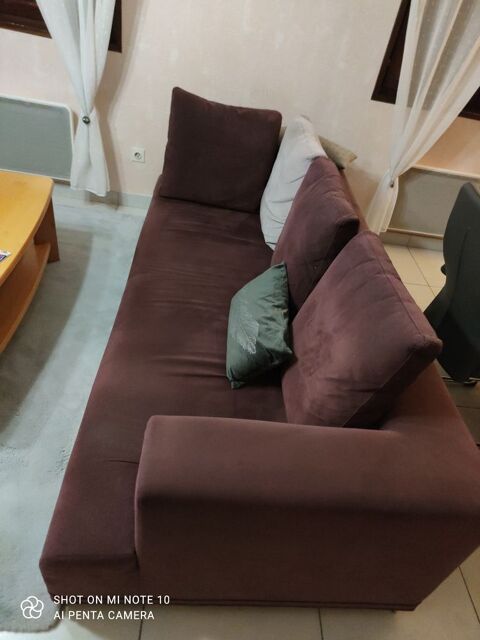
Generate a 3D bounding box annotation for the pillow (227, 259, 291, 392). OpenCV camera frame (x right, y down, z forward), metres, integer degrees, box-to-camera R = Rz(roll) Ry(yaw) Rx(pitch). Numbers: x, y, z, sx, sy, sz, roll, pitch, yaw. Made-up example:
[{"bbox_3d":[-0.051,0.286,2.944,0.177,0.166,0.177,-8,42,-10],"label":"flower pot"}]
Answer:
[{"bbox_3d":[0.067,-0.008,1.499,0.135,0.270,0.460,43,27,-29],"label":"pillow"}]

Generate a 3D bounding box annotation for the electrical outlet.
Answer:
[{"bbox_3d":[-0.585,-0.942,2.545,0.081,0.081,0.020,6,39,-5],"label":"electrical outlet"}]

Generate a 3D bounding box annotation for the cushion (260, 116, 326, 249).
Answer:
[{"bbox_3d":[0.241,-0.577,1.984,0.170,0.480,0.490,20,36,-16],"label":"cushion"}]

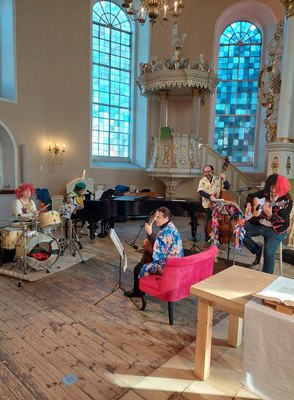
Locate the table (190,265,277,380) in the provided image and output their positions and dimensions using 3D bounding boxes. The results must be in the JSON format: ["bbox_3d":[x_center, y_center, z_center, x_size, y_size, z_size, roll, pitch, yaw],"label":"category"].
[{"bbox_3d":[1.186,1.152,2.283,1.500,0.750,0.800,8,9,41],"label":"table"}]

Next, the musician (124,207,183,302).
[{"bbox_3d":[0.050,0.713,3.612,0.820,1.240,0.530,6,8,35],"label":"musician"}]

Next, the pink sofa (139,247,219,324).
[{"bbox_3d":[0.411,0.965,3.607,0.620,0.760,0.960,8,9,41],"label":"pink sofa"}]

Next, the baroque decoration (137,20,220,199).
[{"bbox_3d":[0.923,-2.264,8.587,2.300,5.500,1.900,3,7,14],"label":"baroque decoration"}]

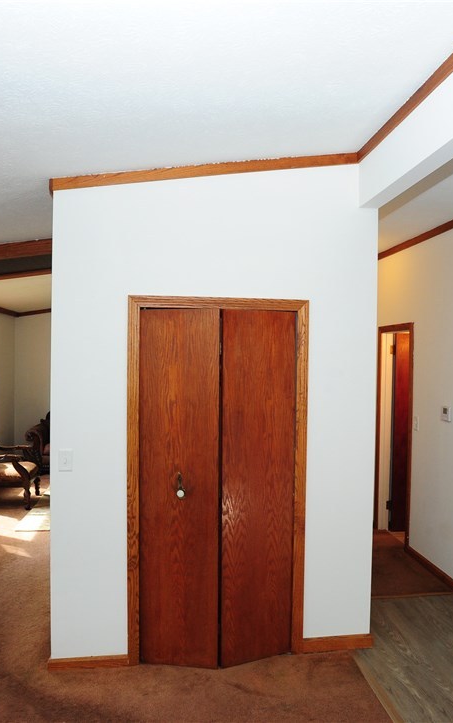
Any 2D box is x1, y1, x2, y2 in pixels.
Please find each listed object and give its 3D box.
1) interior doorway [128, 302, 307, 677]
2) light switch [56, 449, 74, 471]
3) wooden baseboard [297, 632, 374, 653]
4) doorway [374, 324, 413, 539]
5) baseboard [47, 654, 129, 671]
[{"bbox_3d":[-0.043,0.686,3.016,1.046,2.101,0.120,0,1,-8],"label":"interior doorway"},{"bbox_3d":[-0.898,0.551,2.865,0.078,0.124,0.012,0,1,-7],"label":"light switch"},{"bbox_3d":[0.689,1.699,3.100,0.440,0.085,0.015,0,1,-8],"label":"wooden baseboard"},{"bbox_3d":[1.689,0.689,5.076,0.120,2.083,0.780,0,1,-7],"label":"doorway"},{"bbox_3d":[-0.771,1.700,2.895,0.447,0.066,0.017,0,1,-7],"label":"baseboard"}]

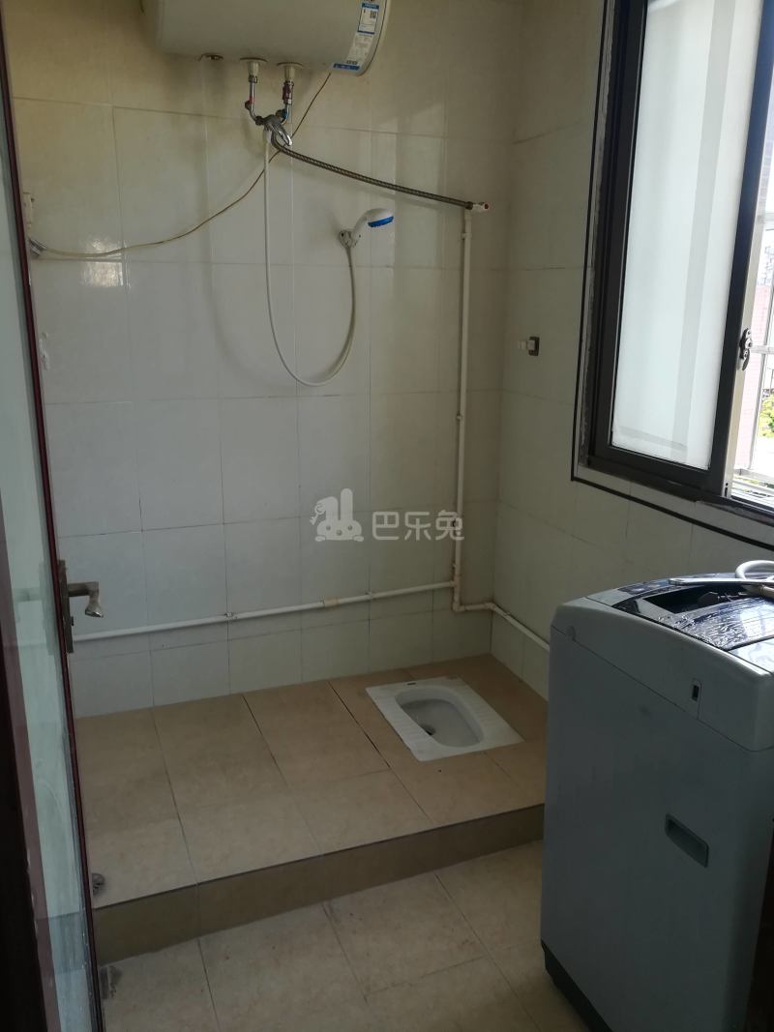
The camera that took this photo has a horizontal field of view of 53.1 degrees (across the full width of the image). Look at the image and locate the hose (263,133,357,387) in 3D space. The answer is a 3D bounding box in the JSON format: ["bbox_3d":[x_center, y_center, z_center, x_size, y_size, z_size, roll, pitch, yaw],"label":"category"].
[{"bbox_3d":[-0.218,-0.746,2.322,0.312,0.709,0.151,-5,15,-21],"label":"hose"}]

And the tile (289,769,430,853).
[{"bbox_3d":[-0.069,0.772,2.023,0.297,0.012,0.280,-5,16,-22],"label":"tile"}]

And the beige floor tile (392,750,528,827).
[{"bbox_3d":[0.198,0.752,2.158,0.294,0.010,0.281,-5,15,-21],"label":"beige floor tile"}]

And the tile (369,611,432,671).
[{"bbox_3d":[0.053,0.461,2.851,0.251,0.206,0.010,-5,15,-21],"label":"tile"}]

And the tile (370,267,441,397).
[{"bbox_3d":[0.061,-0.610,2.583,0.251,0.399,0.010,-5,15,-21],"label":"tile"}]

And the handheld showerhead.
[{"bbox_3d":[-0.067,-0.880,2.376,0.186,0.119,0.081,6,15,22],"label":"handheld showerhead"}]

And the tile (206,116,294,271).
[{"bbox_3d":[-0.398,-0.950,2.261,0.250,0.399,0.012,-5,16,-22],"label":"tile"}]

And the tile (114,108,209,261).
[{"bbox_3d":[-0.637,-0.935,2.213,0.251,0.399,0.010,-5,15,-21],"label":"tile"}]

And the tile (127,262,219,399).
[{"bbox_3d":[-0.634,-0.542,2.271,0.250,0.399,0.012,-5,16,-22],"label":"tile"}]

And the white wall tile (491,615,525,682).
[{"bbox_3d":[0.448,0.455,2.849,0.012,0.192,0.240,-5,16,-22],"label":"white wall tile"}]

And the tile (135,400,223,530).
[{"bbox_3d":[-0.637,-0.156,2.372,0.250,0.399,0.012,-5,16,-22],"label":"tile"}]

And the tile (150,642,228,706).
[{"bbox_3d":[-0.650,0.524,2.583,0.252,0.206,0.010,-5,15,-21],"label":"tile"}]

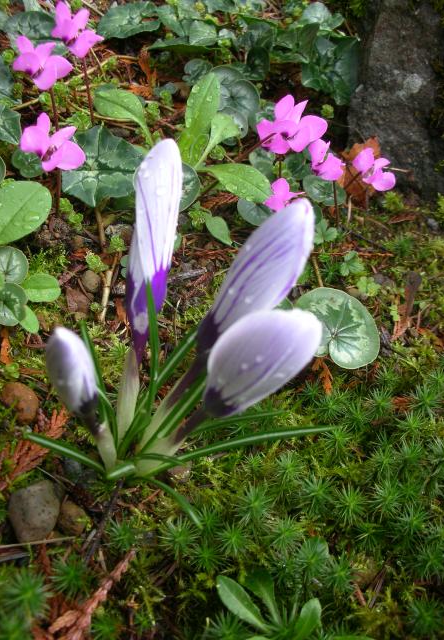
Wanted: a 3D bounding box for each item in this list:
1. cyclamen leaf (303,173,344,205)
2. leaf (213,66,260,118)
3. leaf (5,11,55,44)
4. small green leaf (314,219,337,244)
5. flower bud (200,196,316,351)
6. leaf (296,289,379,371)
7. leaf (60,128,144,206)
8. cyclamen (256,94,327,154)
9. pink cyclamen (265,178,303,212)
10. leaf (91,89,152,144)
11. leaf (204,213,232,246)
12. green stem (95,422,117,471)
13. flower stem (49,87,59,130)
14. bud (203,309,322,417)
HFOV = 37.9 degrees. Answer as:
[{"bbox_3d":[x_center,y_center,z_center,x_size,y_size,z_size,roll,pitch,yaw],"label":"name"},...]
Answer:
[{"bbox_3d":[0.053,-0.069,0.340,0.022,0.004,0.022,0,60,0],"label":"cyclamen leaf"},{"bbox_3d":[0.013,-0.146,0.423,0.026,0.007,0.034,9,86,2],"label":"leaf"},{"bbox_3d":[-0.142,-0.218,0.483,0.036,0.008,0.035,0,68,-6],"label":"leaf"},{"bbox_3d":[0.057,-0.048,0.354,0.012,0.005,0.015,2,69,5],"label":"small green leaf"},{"bbox_3d":[0.010,-0.012,0.193,0.019,0.052,0.019,26,21,-26],"label":"flower bud"},{"bbox_3d":[0.048,0.004,0.266,0.034,0.006,0.036,10,76,2],"label":"leaf"},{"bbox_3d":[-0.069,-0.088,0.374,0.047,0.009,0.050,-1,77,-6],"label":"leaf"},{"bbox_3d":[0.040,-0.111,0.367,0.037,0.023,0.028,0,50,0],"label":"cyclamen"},{"bbox_3d":[0.029,-0.057,0.305,0.016,0.018,0.019,37,58,28],"label":"pink cyclamen"},{"bbox_3d":[-0.057,-0.117,0.372,0.019,0.006,0.040,-43,76,-14],"label":"leaf"},{"bbox_3d":[-0.002,-0.049,0.348,0.011,0.005,0.023,-35,77,-9],"label":"leaf"},{"bbox_3d":[-0.041,0.046,0.232,0.006,0.031,0.006,0,51,0],"label":"green stem"},{"bbox_3d":[-0.112,-0.141,0.429,0.004,0.033,0.004,-13,51,-10],"label":"flower stem"},{"bbox_3d":[0.011,0.014,0.196,0.022,0.046,0.022,31,38,-30],"label":"bud"}]

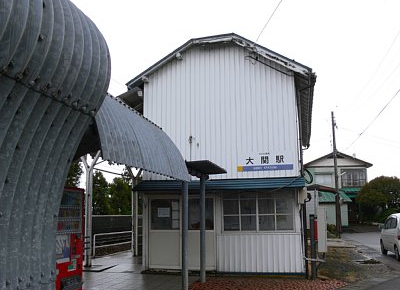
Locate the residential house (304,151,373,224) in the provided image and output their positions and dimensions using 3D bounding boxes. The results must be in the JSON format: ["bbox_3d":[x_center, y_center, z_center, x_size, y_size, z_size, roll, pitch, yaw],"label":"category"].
[{"bbox_3d":[12.406,4.275,39.279,6.500,6.460,7.300,-2,-9,6],"label":"residential house"}]

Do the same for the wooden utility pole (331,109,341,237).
[{"bbox_3d":[7.680,1.547,22.938,0.300,7.070,0.300,-2,-9,6],"label":"wooden utility pole"}]

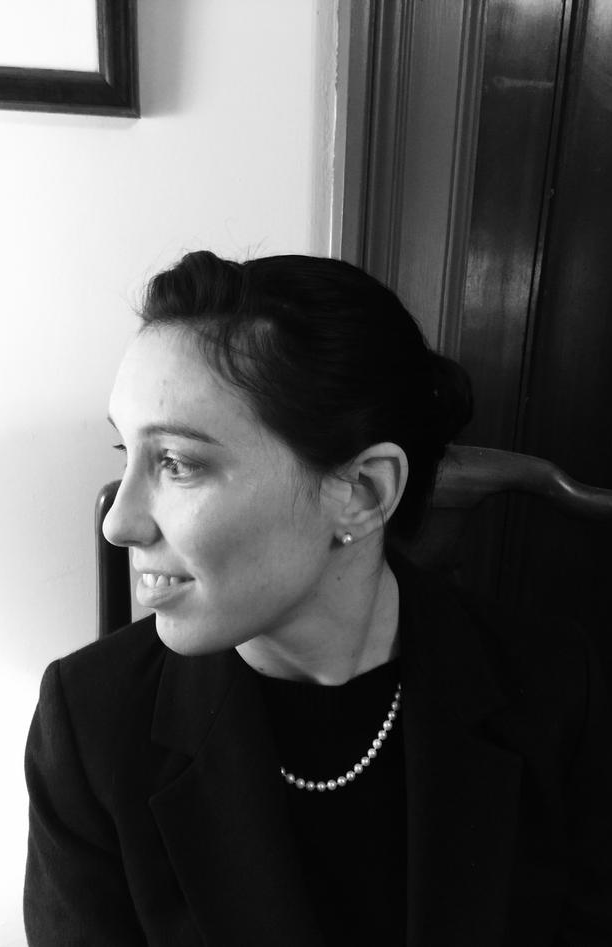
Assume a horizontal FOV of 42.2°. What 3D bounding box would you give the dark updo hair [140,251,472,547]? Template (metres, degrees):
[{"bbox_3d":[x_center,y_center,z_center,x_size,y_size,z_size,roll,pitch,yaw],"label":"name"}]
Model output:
[{"bbox_3d":[0.012,-0.044,0.490,0.217,0.185,0.160,-9,15,-26],"label":"dark updo hair"}]

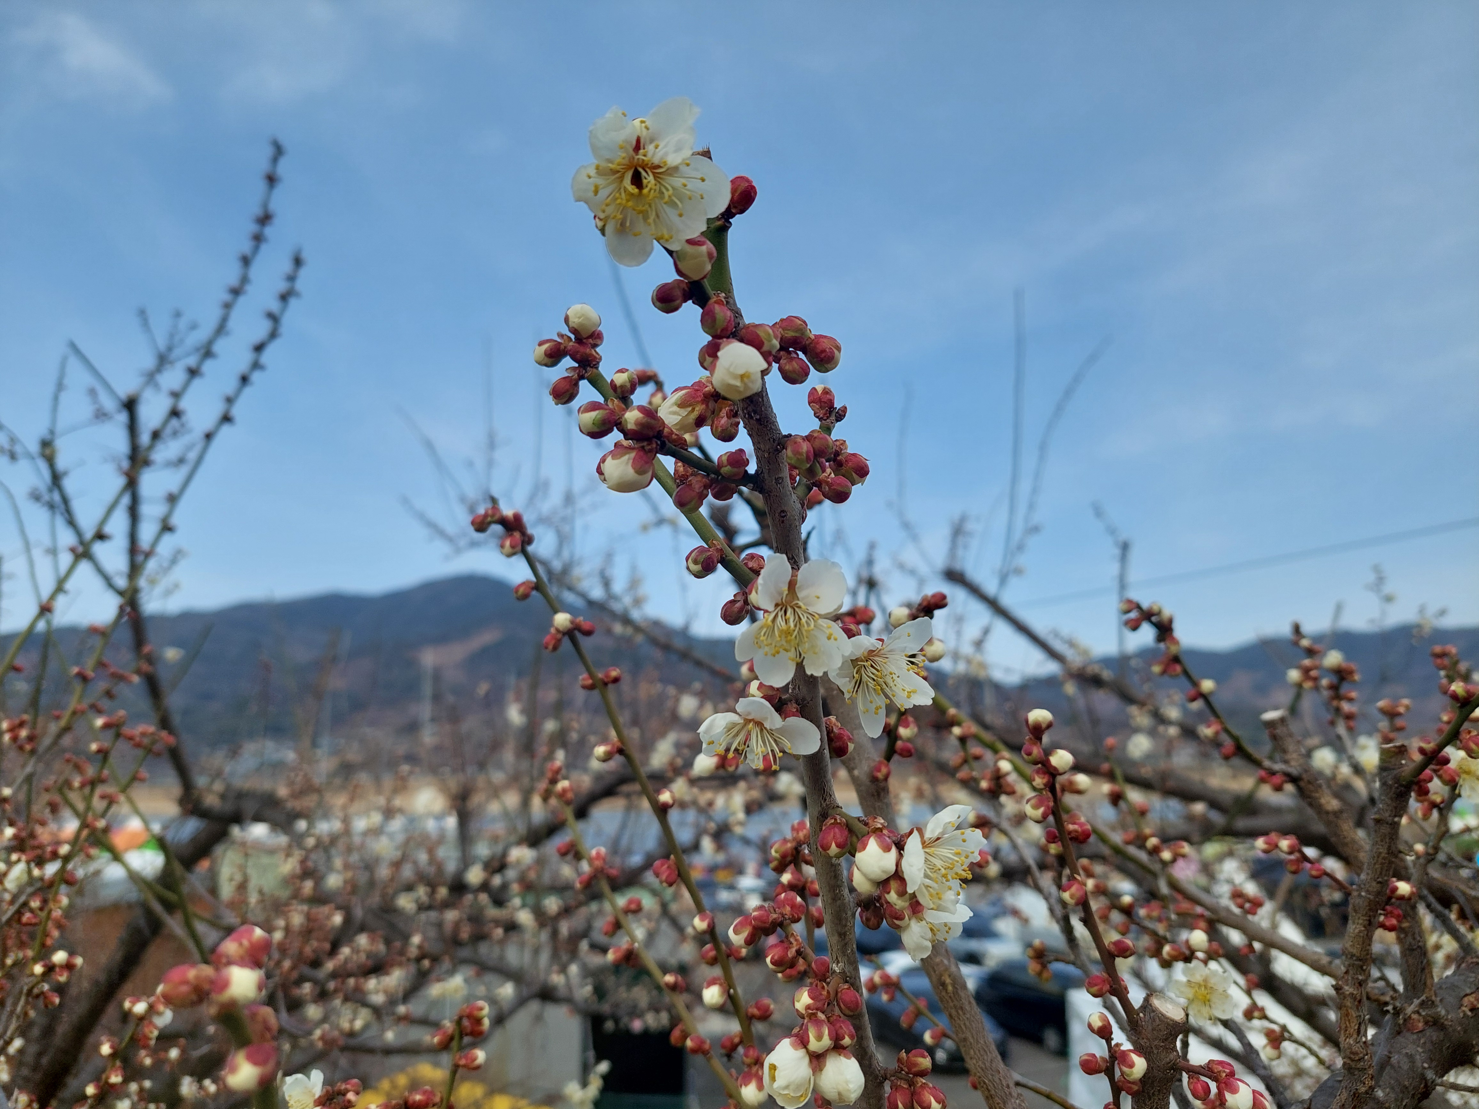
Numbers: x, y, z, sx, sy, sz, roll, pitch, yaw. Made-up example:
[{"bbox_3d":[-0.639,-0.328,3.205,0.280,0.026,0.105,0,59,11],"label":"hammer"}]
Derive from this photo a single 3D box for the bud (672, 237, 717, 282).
[{"bbox_3d":[-0.009,-0.061,0.220,0.008,0.008,0.009,0,-23,13],"label":"bud"}]

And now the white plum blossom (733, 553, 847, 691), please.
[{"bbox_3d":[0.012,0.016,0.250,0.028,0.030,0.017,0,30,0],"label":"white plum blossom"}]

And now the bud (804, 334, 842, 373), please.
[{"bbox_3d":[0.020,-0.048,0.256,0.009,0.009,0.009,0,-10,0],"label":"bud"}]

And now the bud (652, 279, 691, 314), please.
[{"bbox_3d":[-0.014,-0.054,0.222,0.008,0.007,0.007,-24,0,-20],"label":"bud"}]

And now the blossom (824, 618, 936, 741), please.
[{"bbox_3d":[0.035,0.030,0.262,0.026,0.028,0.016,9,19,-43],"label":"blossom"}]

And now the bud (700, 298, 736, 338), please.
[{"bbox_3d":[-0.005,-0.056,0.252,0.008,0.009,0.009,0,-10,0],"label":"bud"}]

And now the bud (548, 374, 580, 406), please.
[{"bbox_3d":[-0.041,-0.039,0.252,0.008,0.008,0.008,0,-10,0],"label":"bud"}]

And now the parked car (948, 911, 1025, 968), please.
[{"bbox_3d":[7.391,11.752,32.000,1.820,1.520,4.500,1,-10,-7],"label":"parked car"}]

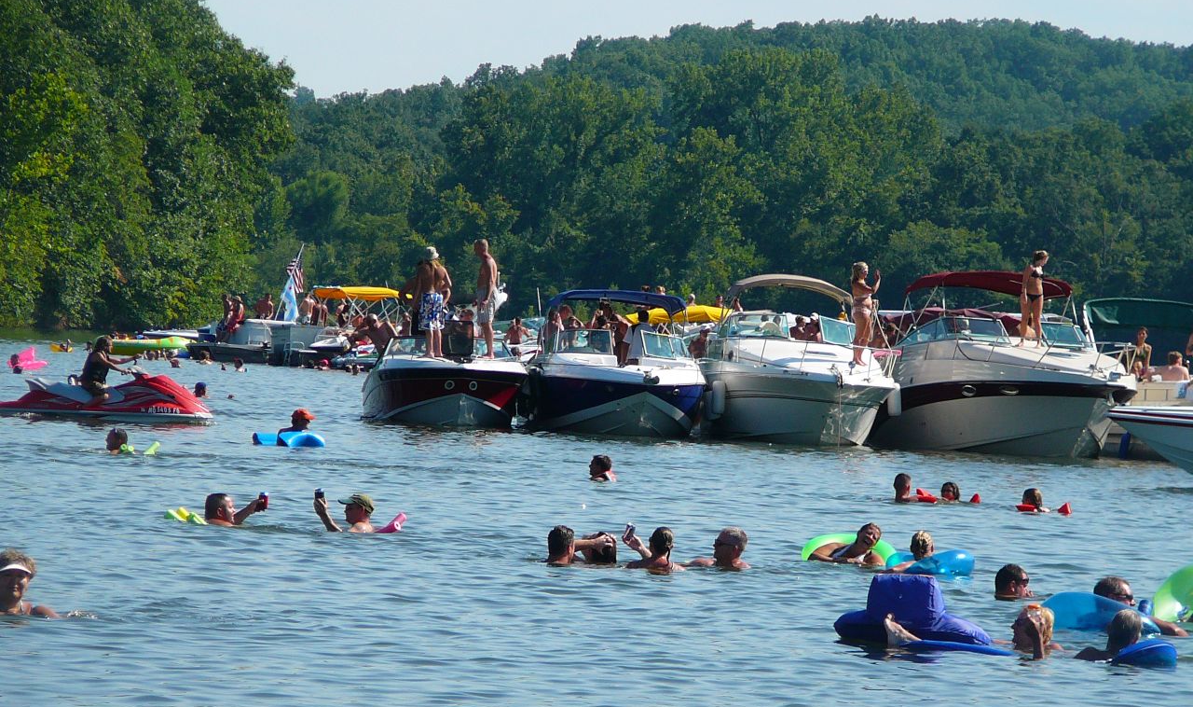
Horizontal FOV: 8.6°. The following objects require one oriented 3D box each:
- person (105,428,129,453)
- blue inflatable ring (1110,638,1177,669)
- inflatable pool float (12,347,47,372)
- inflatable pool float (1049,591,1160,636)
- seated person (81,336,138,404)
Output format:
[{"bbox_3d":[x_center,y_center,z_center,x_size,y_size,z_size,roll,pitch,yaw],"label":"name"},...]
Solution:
[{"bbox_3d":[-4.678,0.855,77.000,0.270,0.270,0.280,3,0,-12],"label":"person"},{"bbox_3d":[3.082,1.690,44.500,0.400,0.190,0.450,3,0,0],"label":"blue inflatable ring"},{"bbox_3d":[-12.791,0.116,178.000,0.850,0.550,0.850,3,0,11],"label":"inflatable pool float"},{"bbox_3d":[3.081,1.584,48.000,0.780,0.270,0.780,3,0,0],"label":"inflatable pool float"},{"bbox_3d":[-6.824,0.229,110.600,0.800,0.970,0.520,3,0,11],"label":"seated person"}]

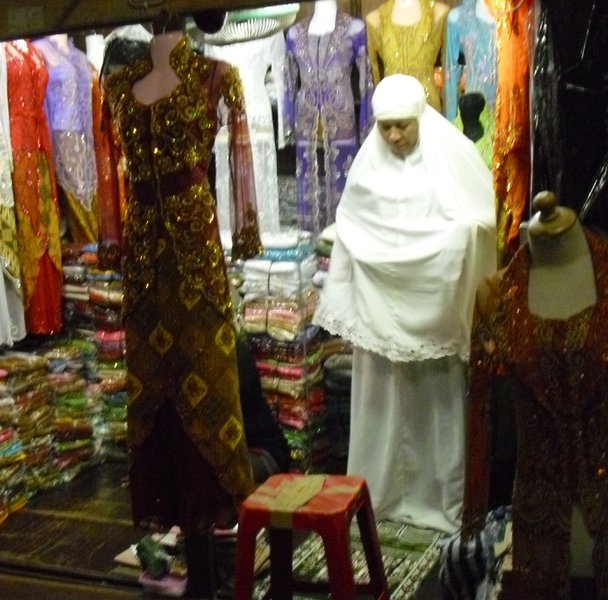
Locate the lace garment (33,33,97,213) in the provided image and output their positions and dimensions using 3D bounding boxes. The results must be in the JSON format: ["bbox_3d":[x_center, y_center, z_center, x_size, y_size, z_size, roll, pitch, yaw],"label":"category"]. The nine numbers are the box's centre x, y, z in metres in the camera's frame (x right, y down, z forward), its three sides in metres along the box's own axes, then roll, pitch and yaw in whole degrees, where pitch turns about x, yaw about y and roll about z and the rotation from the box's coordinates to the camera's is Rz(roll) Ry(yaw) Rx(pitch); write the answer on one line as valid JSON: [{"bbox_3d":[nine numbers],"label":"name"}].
[{"bbox_3d":[-1.159,-0.859,4.250,0.320,0.790,0.230,-4,6,-32],"label":"lace garment"}]

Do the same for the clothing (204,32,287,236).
[{"bbox_3d":[-0.293,-0.819,4.400,0.420,1.050,0.260,0,5,16],"label":"clothing"}]

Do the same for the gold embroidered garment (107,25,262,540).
[{"bbox_3d":[-0.338,-0.045,2.420,0.430,1.340,0.290,1,5,17],"label":"gold embroidered garment"}]

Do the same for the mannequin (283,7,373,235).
[{"bbox_3d":[0.119,-0.845,4.250,0.430,1.050,0.250,0,5,15],"label":"mannequin"}]

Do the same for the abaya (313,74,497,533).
[{"bbox_3d":[0.344,0.018,2.950,0.580,1.490,0.420,1,5,18],"label":"abaya"}]

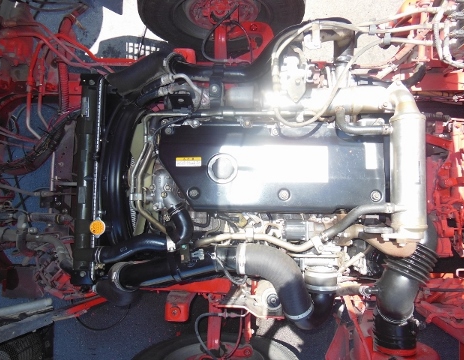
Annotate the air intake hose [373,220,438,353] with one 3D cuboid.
[{"bbox_3d":[0.568,0.360,1.150,0.200,0.200,0.410,0,87,0],"label":"air intake hose"}]

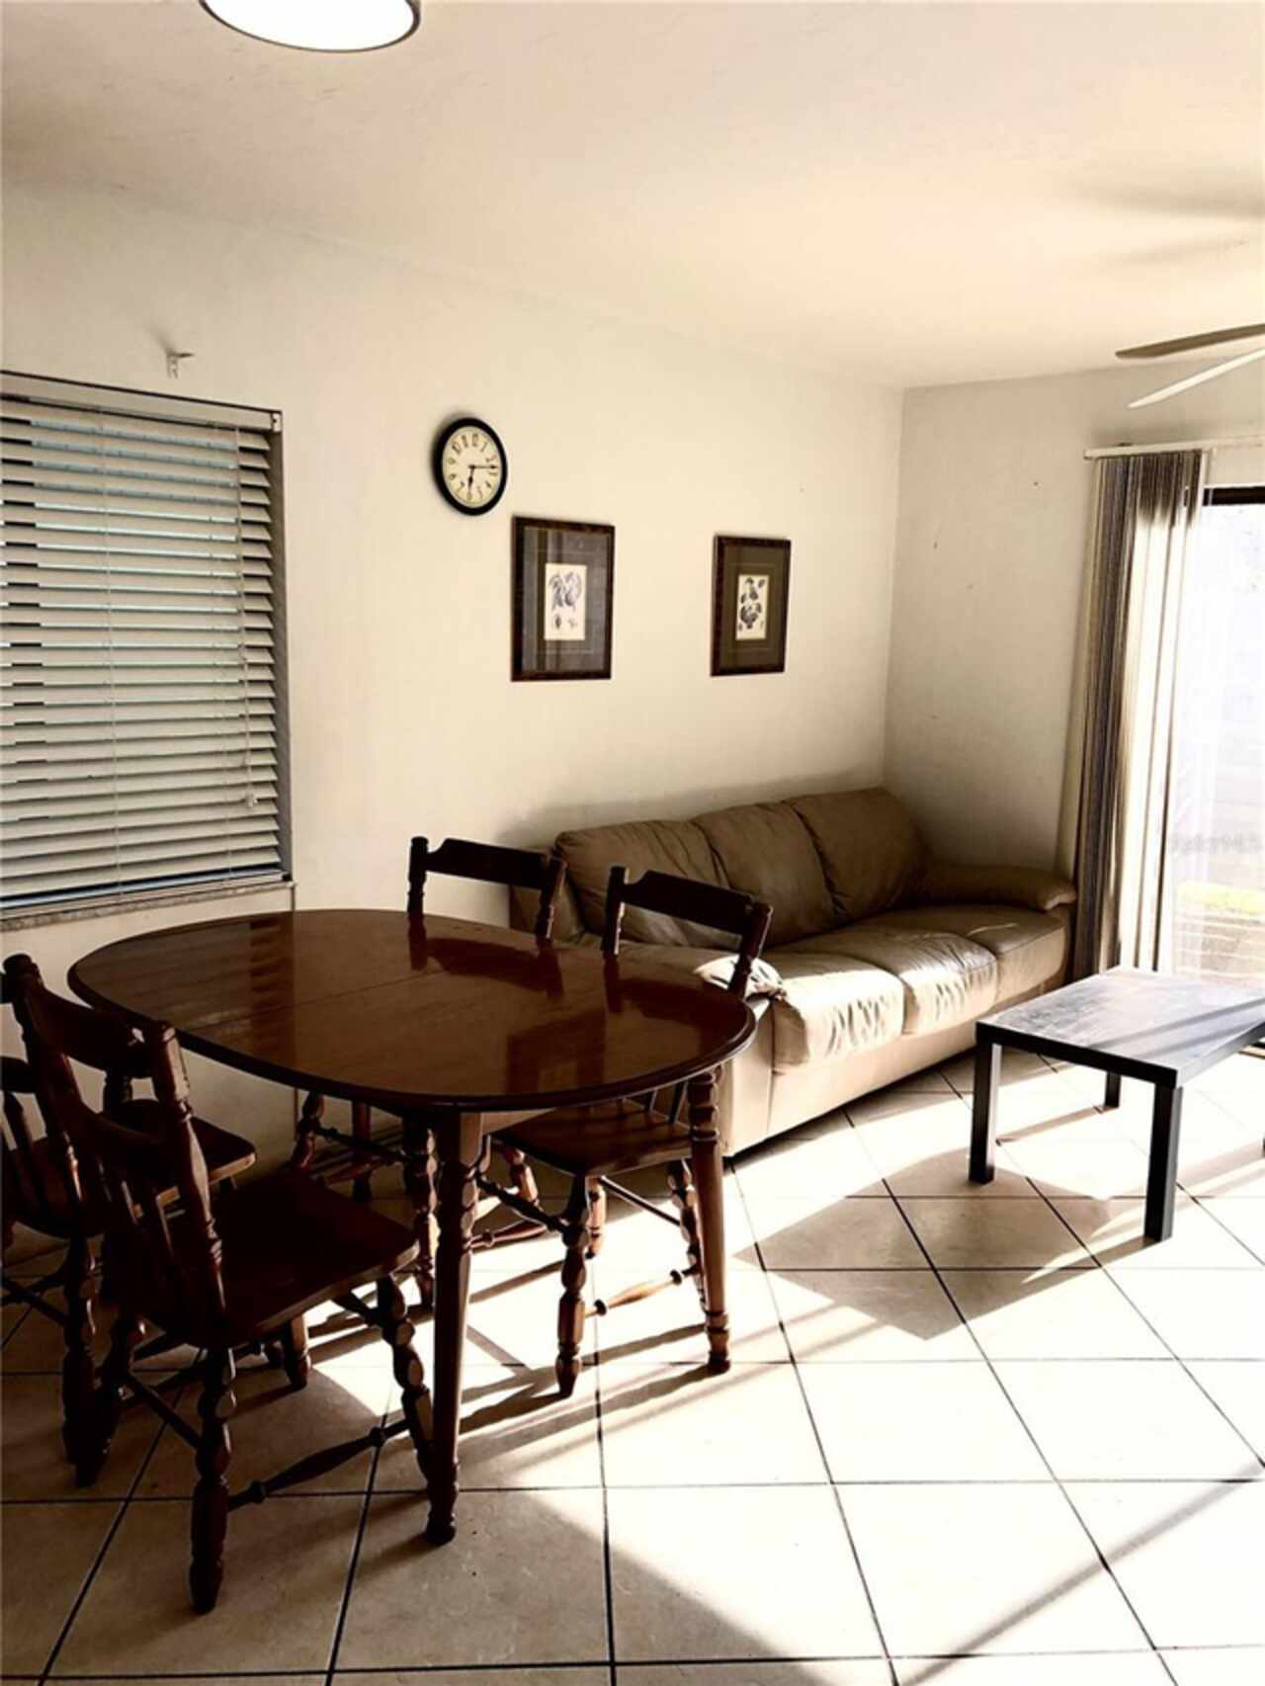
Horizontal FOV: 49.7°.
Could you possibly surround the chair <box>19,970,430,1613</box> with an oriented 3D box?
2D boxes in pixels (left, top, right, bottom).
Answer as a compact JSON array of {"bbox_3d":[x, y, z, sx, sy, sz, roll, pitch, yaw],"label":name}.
[{"bbox_3d":[-0.664,0.666,2.315,0.470,0.945,0.535,10,13,42],"label":"chair"}]

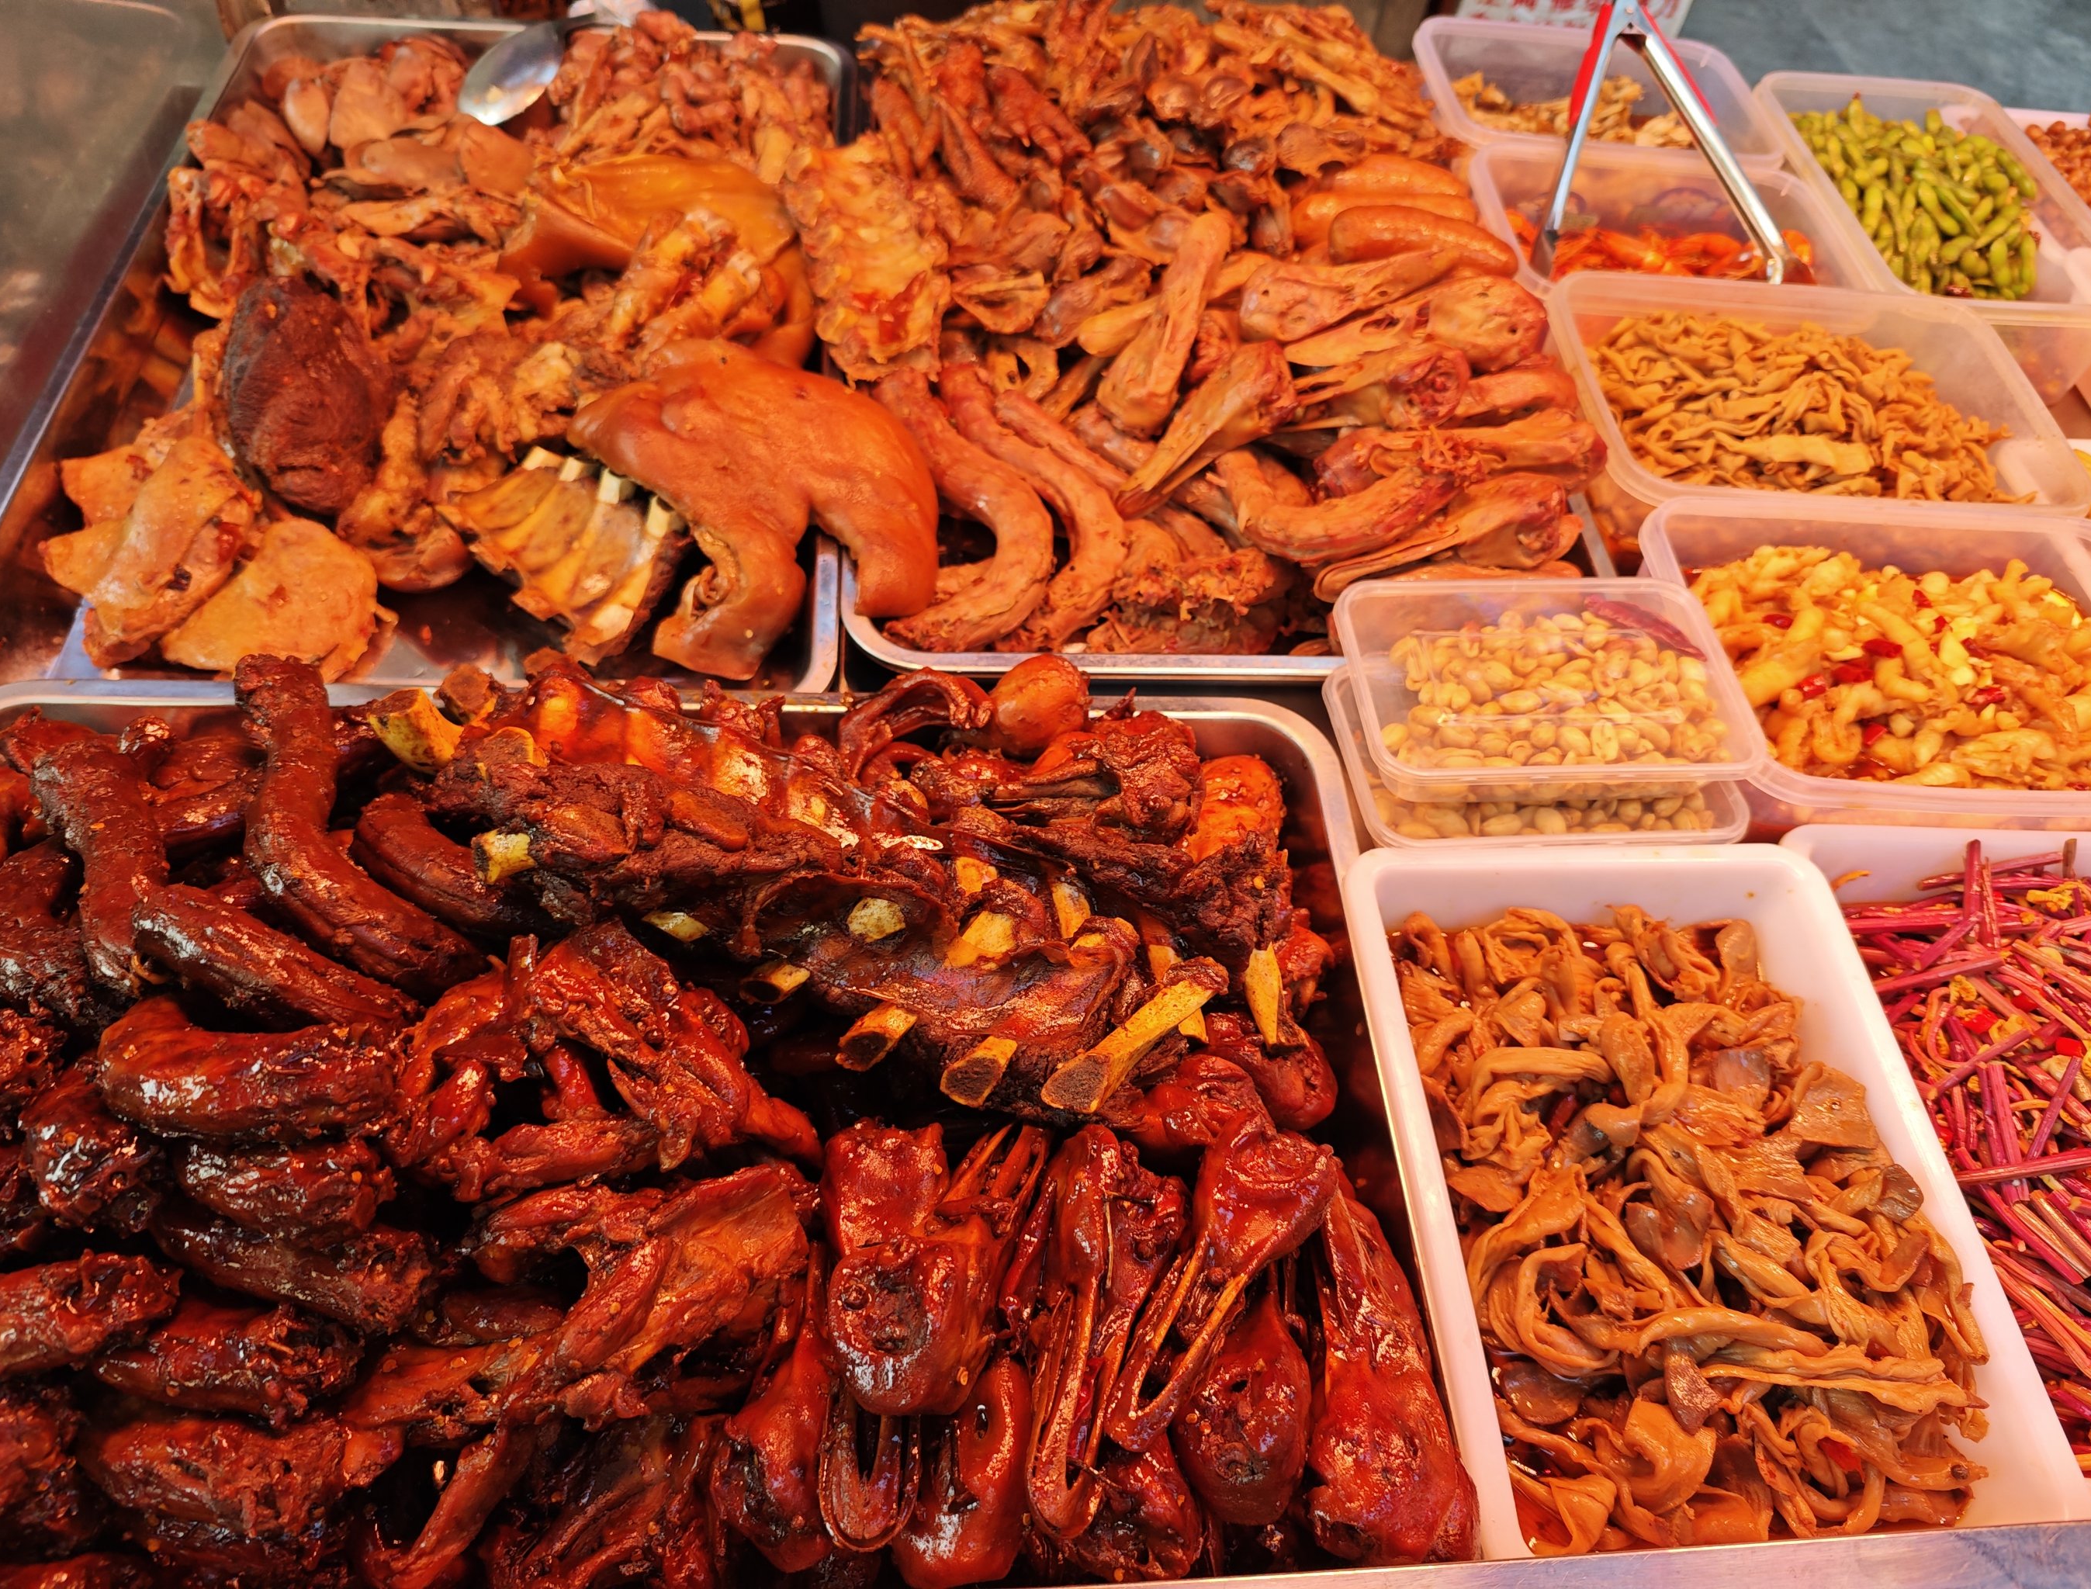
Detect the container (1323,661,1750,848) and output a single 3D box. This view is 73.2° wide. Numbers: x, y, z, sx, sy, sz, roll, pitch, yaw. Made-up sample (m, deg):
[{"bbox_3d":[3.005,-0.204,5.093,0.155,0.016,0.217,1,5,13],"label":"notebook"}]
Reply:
[{"bbox_3d":[0.220,-0.013,0.654,0.175,0.039,0.112,-1,54,-7],"label":"container"}]

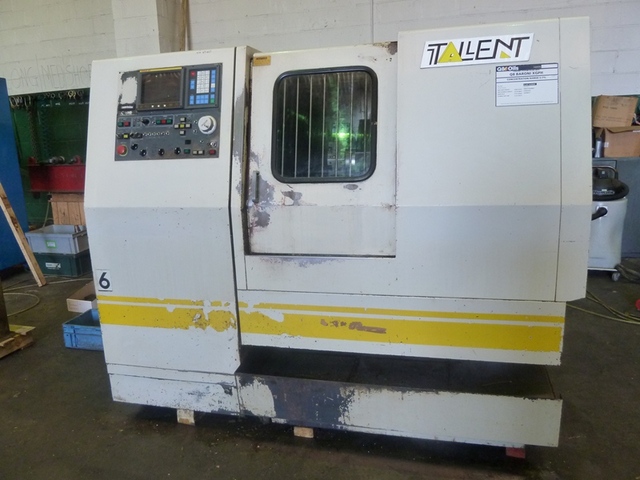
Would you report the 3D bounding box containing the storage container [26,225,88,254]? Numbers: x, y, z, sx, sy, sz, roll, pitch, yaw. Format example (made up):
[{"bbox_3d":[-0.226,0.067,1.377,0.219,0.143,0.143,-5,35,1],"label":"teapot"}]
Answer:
[{"bbox_3d":[-2.605,-0.002,4.761,0.605,0.205,0.400,2,14,18],"label":"storage container"}]

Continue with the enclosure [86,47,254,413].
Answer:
[{"bbox_3d":[-0.607,-0.073,2.354,0.752,1.596,0.750,1,13,13],"label":"enclosure"}]

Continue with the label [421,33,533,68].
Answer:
[{"bbox_3d":[0.585,-0.709,1.732,0.405,0.105,0.010,1,-4,13],"label":"label"}]

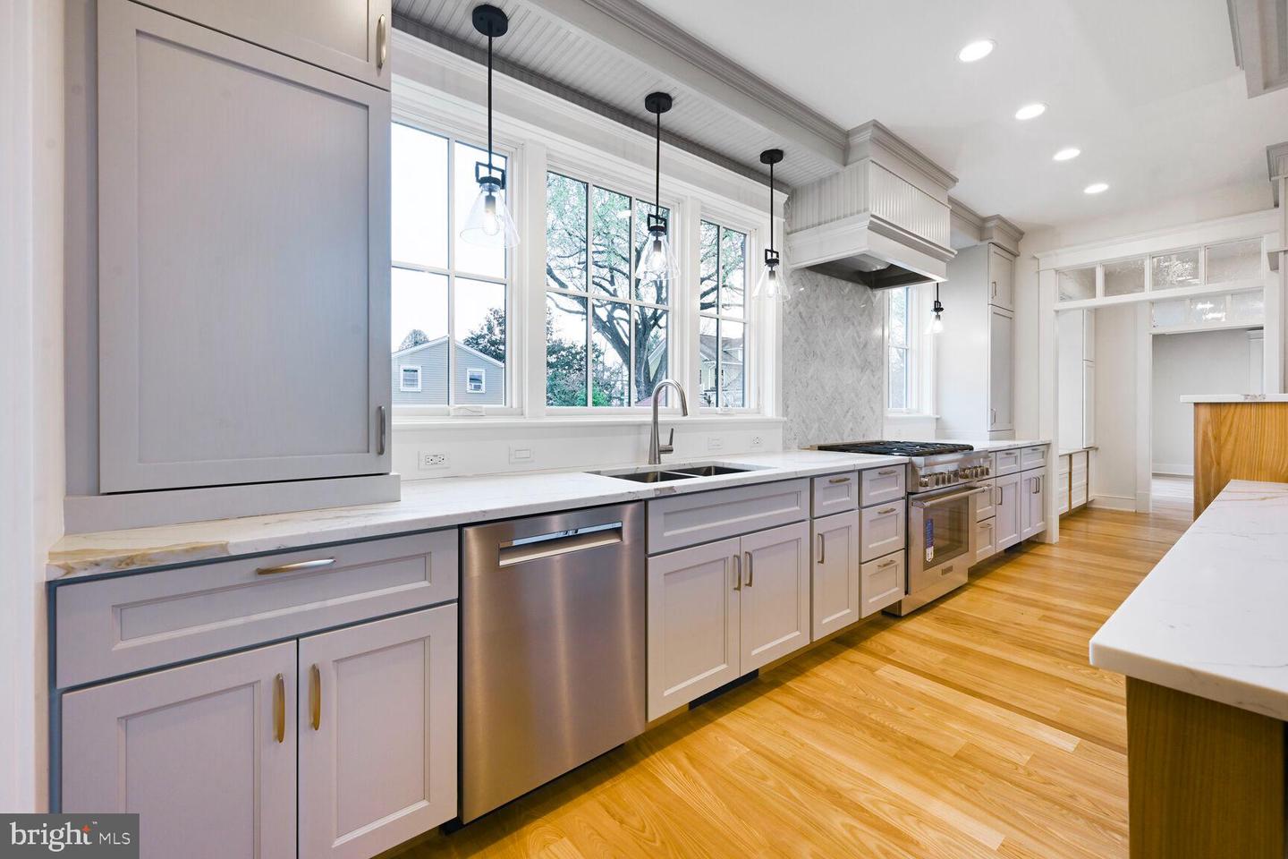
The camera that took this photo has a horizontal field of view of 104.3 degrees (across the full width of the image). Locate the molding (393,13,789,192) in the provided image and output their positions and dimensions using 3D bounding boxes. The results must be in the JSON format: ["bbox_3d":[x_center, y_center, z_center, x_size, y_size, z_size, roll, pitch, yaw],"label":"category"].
[{"bbox_3d":[0.001,-1.406,2.317,2.257,0.069,0.040,-1,3,-38],"label":"molding"}]

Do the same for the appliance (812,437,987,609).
[{"bbox_3d":[1.636,0.575,3.266,0.921,0.910,0.730,-1,1,-38],"label":"appliance"}]

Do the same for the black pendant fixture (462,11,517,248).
[{"bbox_3d":[-0.529,-1.034,1.739,0.196,0.763,0.196,-1,3,-38],"label":"black pendant fixture"}]

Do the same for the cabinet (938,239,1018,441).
[{"bbox_3d":[2.863,-0.690,4.325,0.606,1.573,0.394,-1,3,-38],"label":"cabinet"}]

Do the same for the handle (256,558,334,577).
[{"bbox_3d":[-0.736,0.287,1.064,0.139,0.013,0.030,-1,3,-38],"label":"handle"}]

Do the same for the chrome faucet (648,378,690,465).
[{"bbox_3d":[0.134,-0.032,2.265,0.126,0.396,0.235,-1,3,-38],"label":"chrome faucet"}]

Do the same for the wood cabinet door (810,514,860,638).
[{"bbox_3d":[0.916,0.680,2.379,0.373,0.554,0.028,-1,2,-38],"label":"wood cabinet door"}]

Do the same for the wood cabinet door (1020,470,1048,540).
[{"bbox_3d":[3.205,0.605,4.113,0.649,0.554,0.055,-2,3,-37],"label":"wood cabinet door"}]

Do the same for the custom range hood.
[{"bbox_3d":[1.535,-1.355,3.296,1.130,0.690,0.560,-1,1,-38],"label":"custom range hood"}]

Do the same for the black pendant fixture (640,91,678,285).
[{"bbox_3d":[0.063,-1.046,2.190,0.196,0.768,0.196,0,2,0],"label":"black pendant fixture"}]

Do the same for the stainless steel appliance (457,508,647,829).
[{"bbox_3d":[-0.402,0.624,1.673,0.595,0.782,0.600,-1,1,-38],"label":"stainless steel appliance"}]

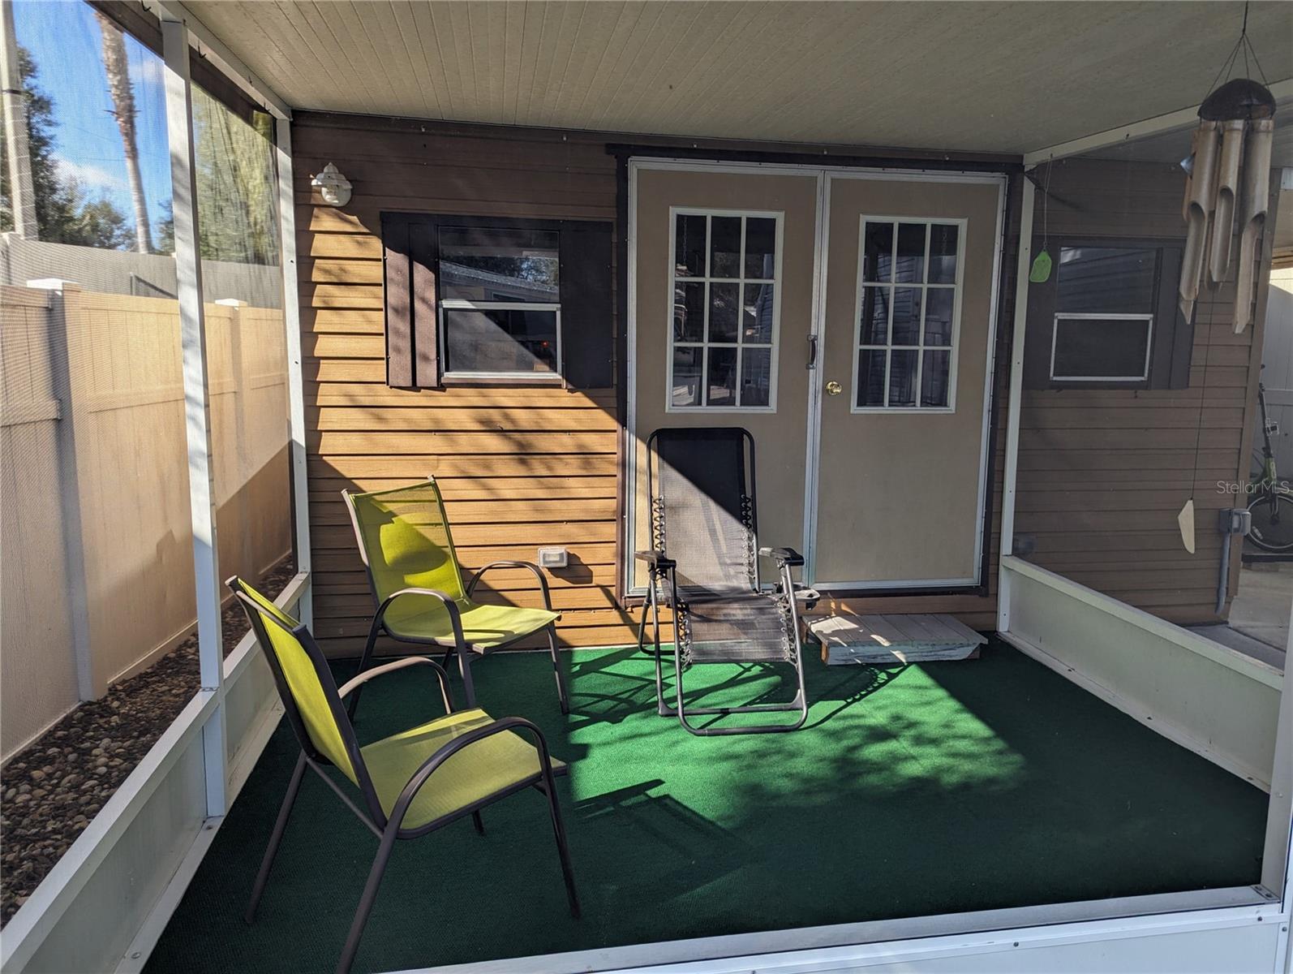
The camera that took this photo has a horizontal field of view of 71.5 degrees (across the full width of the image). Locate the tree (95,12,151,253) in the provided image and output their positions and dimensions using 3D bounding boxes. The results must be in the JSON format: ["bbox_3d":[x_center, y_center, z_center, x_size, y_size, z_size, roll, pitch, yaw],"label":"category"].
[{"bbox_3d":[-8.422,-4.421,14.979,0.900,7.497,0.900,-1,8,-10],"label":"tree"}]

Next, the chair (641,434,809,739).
[{"bbox_3d":[0.311,0.328,3.825,0.670,1.095,1.029,-1,8,-9],"label":"chair"}]

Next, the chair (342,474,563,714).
[{"bbox_3d":[-0.734,0.460,3.484,0.702,0.902,0.547,5,9,29],"label":"chair"}]

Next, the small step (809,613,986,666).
[{"bbox_3d":[1.211,0.748,4.419,0.794,0.116,0.423,0,8,-7],"label":"small step"}]

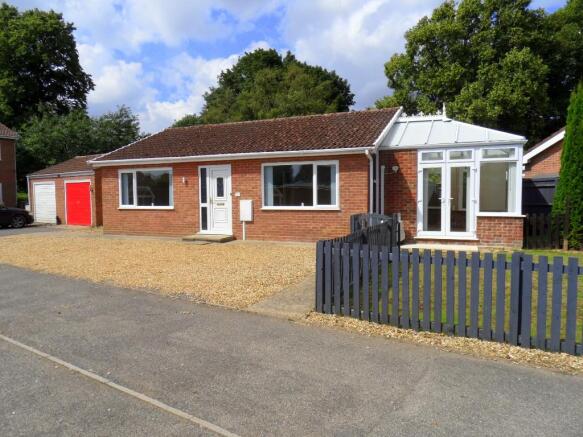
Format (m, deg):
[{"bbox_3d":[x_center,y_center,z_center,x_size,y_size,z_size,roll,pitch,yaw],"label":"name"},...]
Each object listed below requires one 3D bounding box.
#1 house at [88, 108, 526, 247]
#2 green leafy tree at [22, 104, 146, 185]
[{"bbox_3d":[0.743,-1.645,14.823,13.200,4.200,7.980,1,4,23],"label":"house"},{"bbox_3d":[-15.552,-4.223,30.225,8.600,7.900,8.200,-1,3,0],"label":"green leafy tree"}]

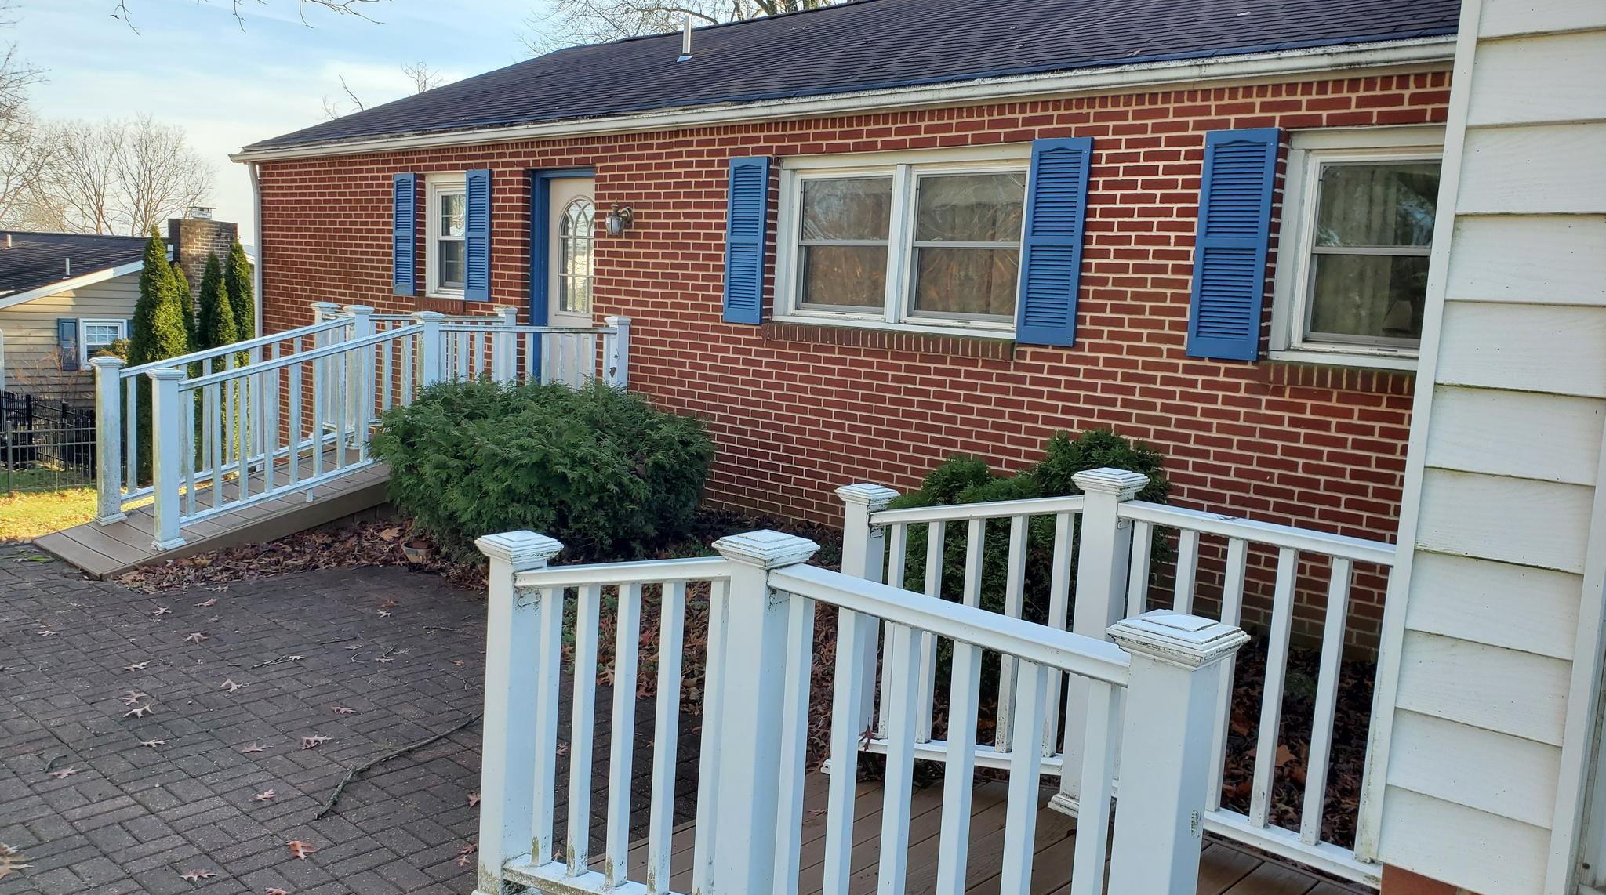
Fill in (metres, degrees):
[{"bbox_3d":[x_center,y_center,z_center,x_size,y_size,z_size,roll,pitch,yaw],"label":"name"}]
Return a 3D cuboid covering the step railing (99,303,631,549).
[{"bbox_3d":[-3.076,-0.298,8.418,1.600,1.360,3.287,10,10,42],"label":"step railing"}]

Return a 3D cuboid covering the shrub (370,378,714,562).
[{"bbox_3d":[-1.500,0.064,7.521,2.050,0.940,1.650,10,10,42],"label":"shrub"}]

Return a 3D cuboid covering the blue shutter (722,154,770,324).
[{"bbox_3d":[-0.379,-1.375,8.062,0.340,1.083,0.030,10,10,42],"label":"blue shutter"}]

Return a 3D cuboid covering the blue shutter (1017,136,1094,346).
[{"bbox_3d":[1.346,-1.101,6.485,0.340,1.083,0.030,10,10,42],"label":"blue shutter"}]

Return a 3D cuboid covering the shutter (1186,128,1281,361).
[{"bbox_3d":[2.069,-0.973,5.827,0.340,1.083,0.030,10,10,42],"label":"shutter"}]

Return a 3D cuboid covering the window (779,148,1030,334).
[{"bbox_3d":[0.567,-1.254,7.372,2.000,1.070,0.110,10,10,42],"label":"window"}]

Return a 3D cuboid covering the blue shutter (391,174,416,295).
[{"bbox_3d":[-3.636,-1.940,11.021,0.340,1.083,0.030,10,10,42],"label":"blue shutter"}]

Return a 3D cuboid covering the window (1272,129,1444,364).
[{"bbox_3d":[2.692,-0.895,5.435,1.050,1.075,0.110,10,10,42],"label":"window"}]

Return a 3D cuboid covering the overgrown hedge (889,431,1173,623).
[{"bbox_3d":[0.940,0.424,5.287,1.200,1.020,1.150,10,10,42],"label":"overgrown hedge"}]

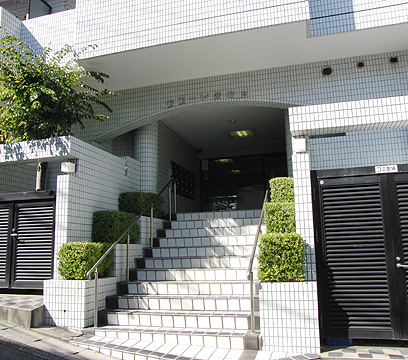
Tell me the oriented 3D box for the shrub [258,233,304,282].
[{"bbox_3d":[1.012,0.975,4.669,0.545,0.580,0.830,-3,-9,14],"label":"shrub"}]

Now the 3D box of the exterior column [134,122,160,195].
[{"bbox_3d":[-1.257,-0.269,7.922,0.490,2.150,0.490,-3,-9,14],"label":"exterior column"}]

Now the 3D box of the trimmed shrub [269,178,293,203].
[{"bbox_3d":[1.453,0.278,6.677,0.450,0.565,0.800,-3,-9,14],"label":"trimmed shrub"}]

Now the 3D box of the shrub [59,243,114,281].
[{"bbox_3d":[-1.750,1.198,5.403,0.455,0.510,0.830,-3,-9,14],"label":"shrub"}]

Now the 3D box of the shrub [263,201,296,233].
[{"bbox_3d":[1.215,0.647,5.677,0.485,0.545,0.830,-3,-9,14],"label":"shrub"}]

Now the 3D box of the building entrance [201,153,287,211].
[{"bbox_3d":[1.180,0.187,10.977,2.710,1.860,0.200,-3,-9,14],"label":"building entrance"}]

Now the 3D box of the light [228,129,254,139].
[{"bbox_3d":[1.029,-1.231,9.687,0.610,0.080,0.630,-3,-9,14],"label":"light"}]

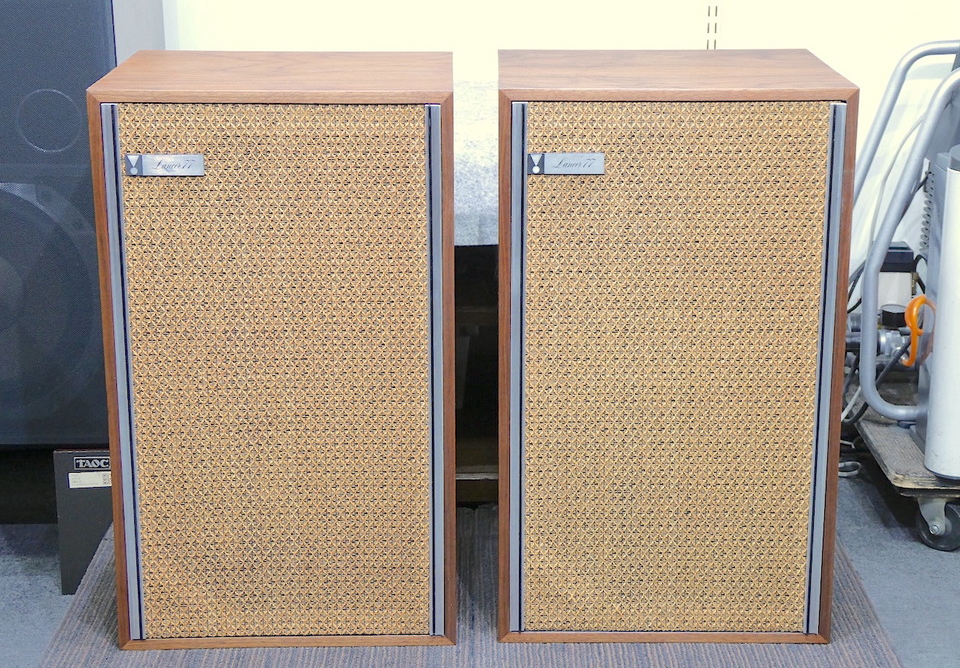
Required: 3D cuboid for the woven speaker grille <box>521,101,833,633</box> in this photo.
[{"bbox_3d":[0.198,0.044,1.754,0.307,0.576,0.022,0,16,1],"label":"woven speaker grille"}]

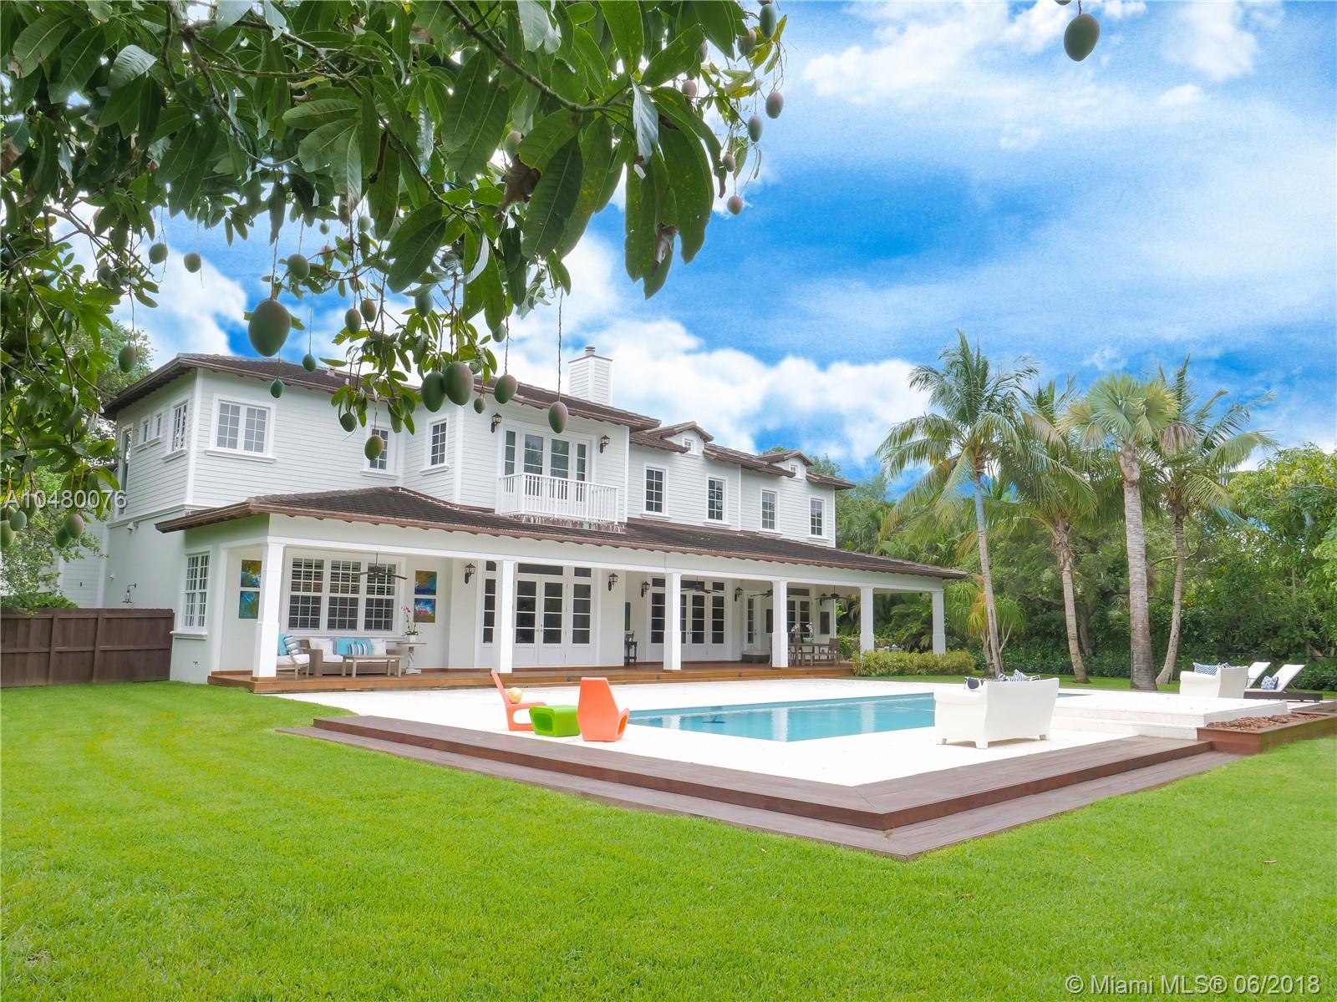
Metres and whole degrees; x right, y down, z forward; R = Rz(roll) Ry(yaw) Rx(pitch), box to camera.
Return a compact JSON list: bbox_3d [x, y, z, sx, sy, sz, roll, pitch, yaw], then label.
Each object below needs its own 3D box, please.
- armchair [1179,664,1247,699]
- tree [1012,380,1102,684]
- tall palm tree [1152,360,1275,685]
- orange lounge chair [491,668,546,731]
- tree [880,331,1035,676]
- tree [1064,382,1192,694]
[{"bbox_3d":[10.726,3.663,18.211,1.840,0.780,0.770,9,-11,-44],"label":"armchair"},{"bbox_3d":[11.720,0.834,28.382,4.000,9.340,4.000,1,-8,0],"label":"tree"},{"bbox_3d":[16.323,0.545,28.490,4.600,10.068,4.600,1,-8,0],"label":"tall palm tree"},{"bbox_3d":[-1.996,2.657,12.430,0.740,0.800,0.520,2,-8,-8],"label":"orange lounge chair"},{"bbox_3d":[9.821,-0.040,31.297,5.100,11.837,5.100,1,-8,0],"label":"tree"},{"bbox_3d":[12.597,0.744,25.380,3.400,8.697,3.400,1,-8,0],"label":"tree"}]

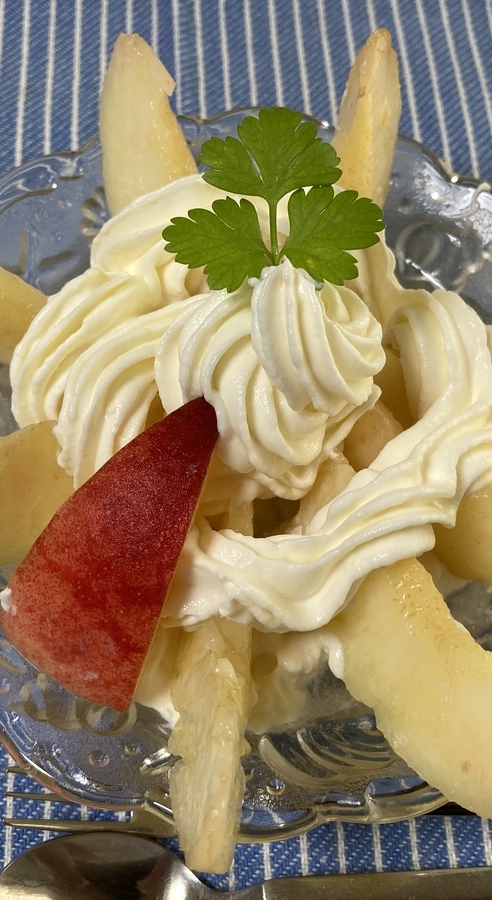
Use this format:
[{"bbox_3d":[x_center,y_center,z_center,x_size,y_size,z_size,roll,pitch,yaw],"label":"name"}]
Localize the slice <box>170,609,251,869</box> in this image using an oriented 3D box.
[{"bbox_3d":[-0.004,0.040,0.183,0.017,0.027,0.071,4,56,0],"label":"slice"}]

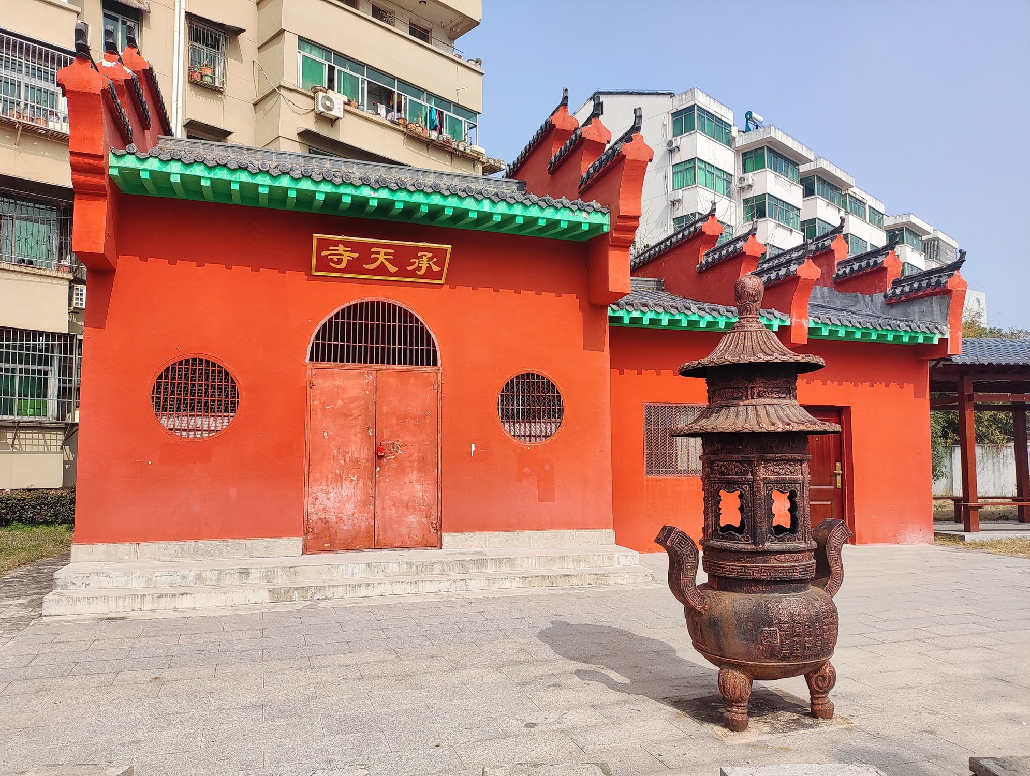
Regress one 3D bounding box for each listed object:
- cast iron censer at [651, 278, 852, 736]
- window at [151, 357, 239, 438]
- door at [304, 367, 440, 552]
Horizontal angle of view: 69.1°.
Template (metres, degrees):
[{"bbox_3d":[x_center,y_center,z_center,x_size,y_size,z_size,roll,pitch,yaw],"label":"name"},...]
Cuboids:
[{"bbox_3d":[1.388,0.579,4.311,1.310,2.500,0.920,2,-5,-18],"label":"cast iron censer"},{"bbox_3d":[-3.398,0.102,7.967,0.862,0.871,0.100,2,-5,-18],"label":"window"},{"bbox_3d":[-1.599,0.796,8.531,1.551,2.107,0.100,2,-5,-18],"label":"door"}]

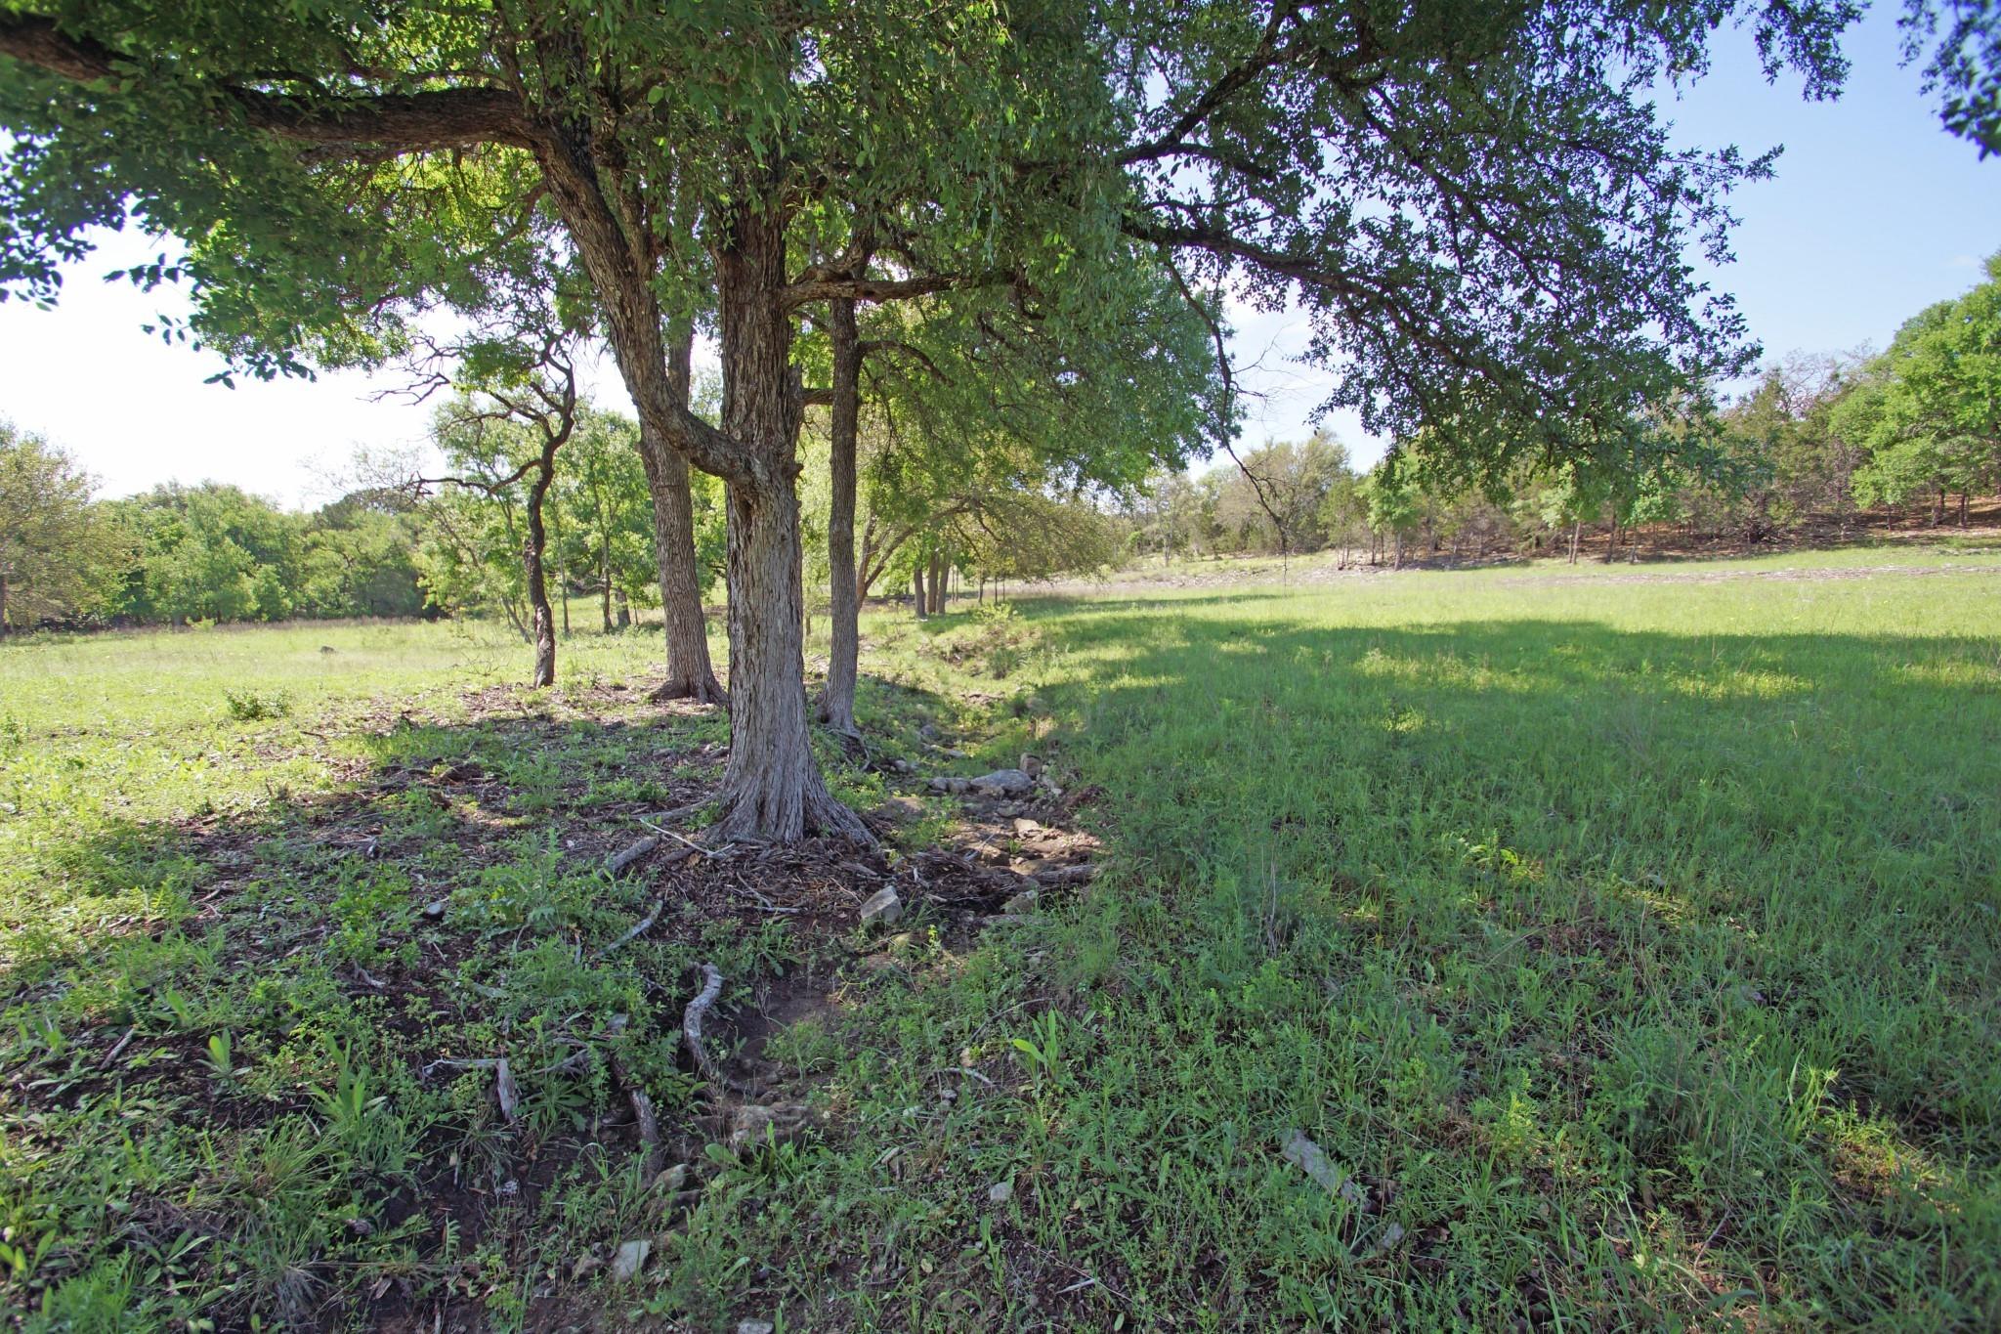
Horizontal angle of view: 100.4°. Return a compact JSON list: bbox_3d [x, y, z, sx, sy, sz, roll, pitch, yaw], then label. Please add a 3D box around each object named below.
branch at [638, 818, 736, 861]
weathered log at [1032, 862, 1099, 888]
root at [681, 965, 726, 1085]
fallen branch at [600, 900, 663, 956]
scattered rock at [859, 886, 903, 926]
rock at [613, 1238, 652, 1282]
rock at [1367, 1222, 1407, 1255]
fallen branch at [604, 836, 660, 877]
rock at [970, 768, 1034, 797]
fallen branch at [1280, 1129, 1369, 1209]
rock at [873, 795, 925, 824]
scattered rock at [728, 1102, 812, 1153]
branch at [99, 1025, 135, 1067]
[{"bbox_3d":[-2.086,1.101,5.451,0.900,0.100,0.190,3,5,40],"label":"branch"},{"bbox_3d":[0.364,1.156,4.638,0.360,0.100,0.110,-1,5,-8],"label":"weathered log"},{"bbox_3d":[-1.133,1.352,3.188,0.150,0.190,0.620,-1,4,-20],"label":"root"},{"bbox_3d":[-1.731,1.221,3.941,0.070,0.060,0.550,1,5,8],"label":"fallen branch"},{"bbox_3d":[-0.592,1.180,4.122,0.190,0.140,0.150,-2,5,-25],"label":"scattered rock"},{"bbox_3d":[-0.879,1.412,1.988,0.070,0.045,0.095,1,5,12],"label":"rock"},{"bbox_3d":[0.925,1.371,1.996,0.085,0.045,0.060,2,4,25],"label":"rock"},{"bbox_3d":[-2.151,1.103,4.895,0.100,0.100,0.550,1,5,8],"label":"fallen branch"},{"bbox_3d":[0.014,1.017,7.325,0.560,0.190,0.360,0,4,0],"label":"rock"},{"bbox_3d":[0.862,1.338,2.233,0.090,0.050,0.250,-2,5,-26],"label":"fallen branch"},{"bbox_3d":[-0.804,1.126,6.593,0.400,0.160,0.330,0,4,-7],"label":"rock"},{"bbox_3d":[-0.711,1.413,2.570,0.250,0.085,0.130,-1,4,-15],"label":"scattered rock"},{"bbox_3d":[-3.041,1.312,2.873,0.030,0.030,0.290,-2,5,-32],"label":"branch"}]

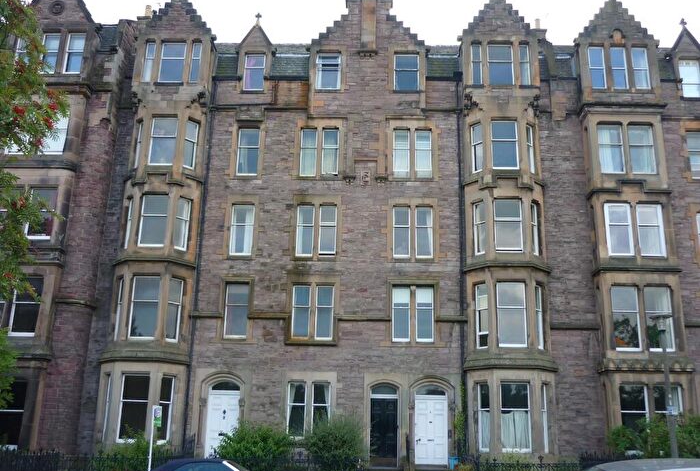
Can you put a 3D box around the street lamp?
[{"bbox_3d":[8.571,4.684,17.769,0.620,5.219,0.620,1,-16,2],"label":"street lamp"}]

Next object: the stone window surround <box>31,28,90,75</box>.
[{"bbox_3d":[-11.767,-7.521,27.256,1.983,2.016,0.300,1,-16,2],"label":"stone window surround"}]

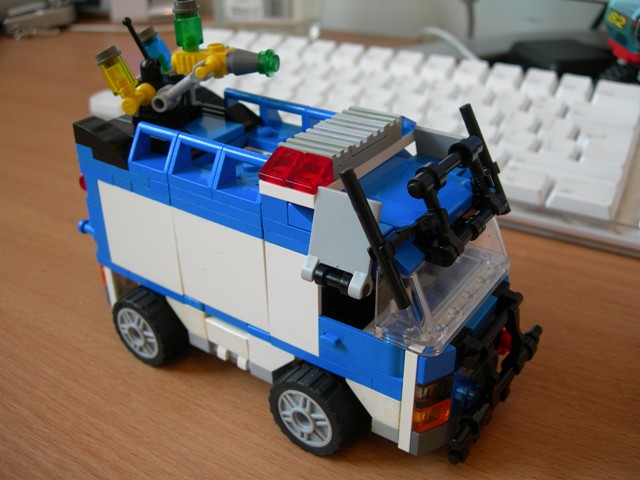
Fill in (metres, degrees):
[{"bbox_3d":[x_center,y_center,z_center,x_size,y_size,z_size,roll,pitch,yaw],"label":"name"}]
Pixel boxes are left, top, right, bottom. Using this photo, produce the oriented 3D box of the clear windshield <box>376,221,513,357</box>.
[{"bbox_3d":[0.033,0.006,0.172,0.015,0.019,0.047,18,35,31],"label":"clear windshield"}]

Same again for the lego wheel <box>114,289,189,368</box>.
[{"bbox_3d":[-0.052,0.026,0.221,0.024,0.024,0.014,18,35,31],"label":"lego wheel"}]

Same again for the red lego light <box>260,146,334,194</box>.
[{"bbox_3d":[-0.005,-0.016,0.162,0.016,0.006,0.008,18,35,31],"label":"red lego light"}]

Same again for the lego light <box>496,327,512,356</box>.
[{"bbox_3d":[0.048,0.027,0.189,0.004,0.008,0.008,18,35,31],"label":"lego light"}]

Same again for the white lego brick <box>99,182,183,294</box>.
[{"bbox_3d":[-0.050,-0.002,0.207,0.032,0.029,0.007,18,35,31],"label":"white lego brick"}]

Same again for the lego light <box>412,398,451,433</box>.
[{"bbox_3d":[0.027,0.042,0.169,0.006,0.008,0.008,18,35,31],"label":"lego light"}]

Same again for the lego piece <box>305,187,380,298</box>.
[{"bbox_3d":[0.005,0.000,0.156,0.016,0.022,0.004,18,19,31],"label":"lego piece"}]

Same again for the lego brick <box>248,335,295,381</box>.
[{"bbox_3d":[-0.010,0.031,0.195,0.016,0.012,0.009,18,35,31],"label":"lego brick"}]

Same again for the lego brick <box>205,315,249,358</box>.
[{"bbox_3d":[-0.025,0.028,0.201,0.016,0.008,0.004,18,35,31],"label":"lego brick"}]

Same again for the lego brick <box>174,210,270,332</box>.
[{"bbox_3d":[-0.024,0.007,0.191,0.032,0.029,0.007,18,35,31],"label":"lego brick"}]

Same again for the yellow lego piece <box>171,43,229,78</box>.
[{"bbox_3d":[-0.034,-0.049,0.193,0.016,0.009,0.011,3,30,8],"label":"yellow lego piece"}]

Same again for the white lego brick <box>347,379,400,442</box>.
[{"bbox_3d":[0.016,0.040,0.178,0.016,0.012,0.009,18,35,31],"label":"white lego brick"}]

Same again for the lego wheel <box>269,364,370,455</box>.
[{"bbox_3d":[0.000,0.043,0.188,0.024,0.024,0.014,18,35,31],"label":"lego wheel"}]

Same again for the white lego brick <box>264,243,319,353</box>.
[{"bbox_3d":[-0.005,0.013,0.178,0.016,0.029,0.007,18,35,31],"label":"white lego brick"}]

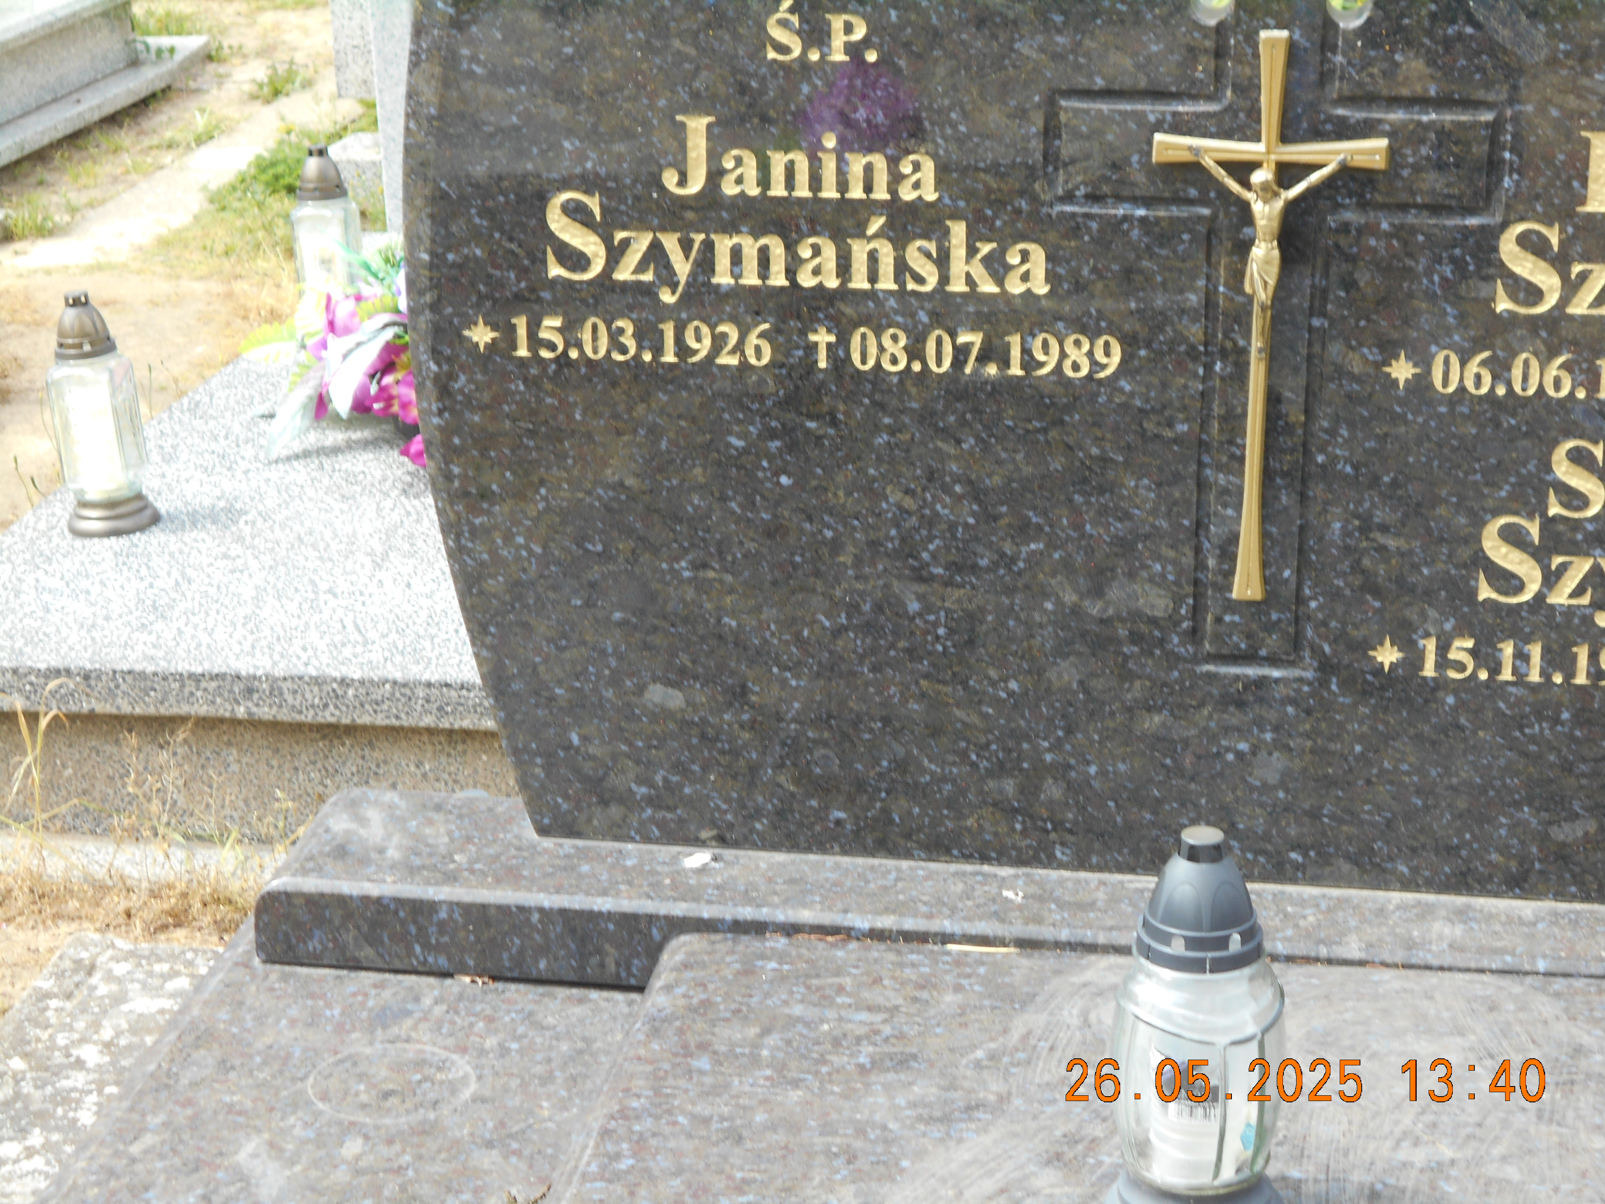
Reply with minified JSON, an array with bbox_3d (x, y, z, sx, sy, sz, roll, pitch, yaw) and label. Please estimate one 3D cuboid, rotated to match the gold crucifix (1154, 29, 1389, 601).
[{"bbox_3d":[0.312,-0.189,2.395,0.157,0.400,0.035,3,20,9],"label":"gold crucifix"}]

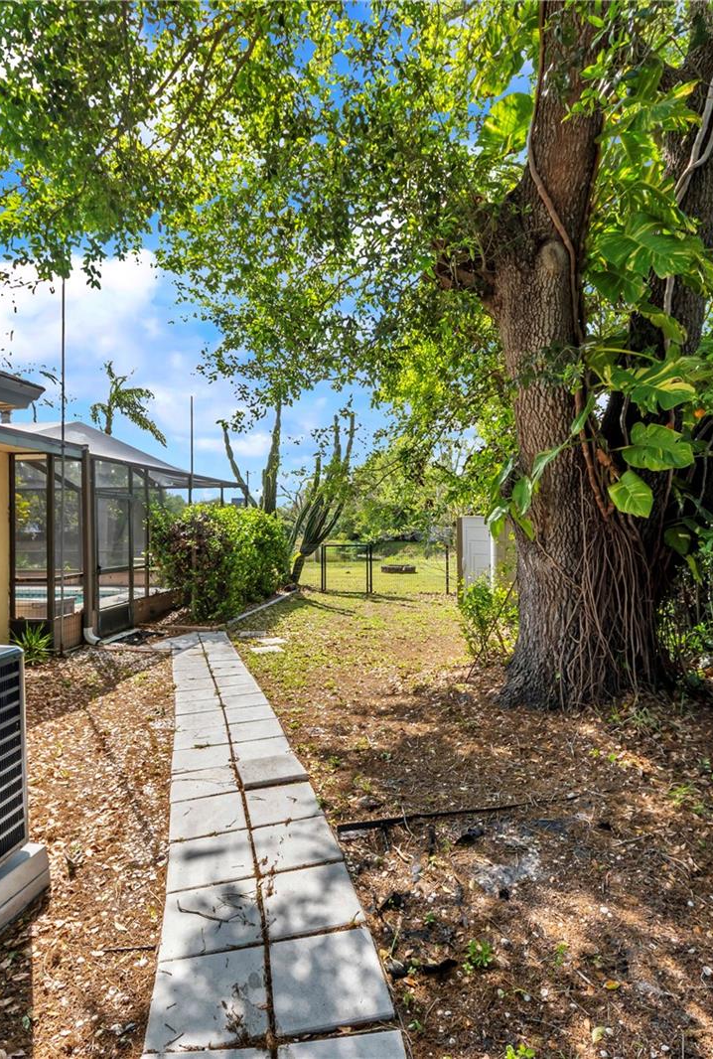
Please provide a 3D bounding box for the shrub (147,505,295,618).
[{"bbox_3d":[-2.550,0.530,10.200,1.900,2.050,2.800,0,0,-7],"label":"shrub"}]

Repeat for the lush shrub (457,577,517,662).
[{"bbox_3d":[1.600,1.060,6.300,0.850,1.030,0.800,0,0,0],"label":"lush shrub"}]

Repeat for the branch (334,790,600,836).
[{"bbox_3d":[0.640,1.550,2.960,1.520,0.050,0.080,0,0,-15],"label":"branch"}]

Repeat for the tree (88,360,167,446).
[{"bbox_3d":[-7.800,-2.100,18.000,2.800,7.300,2.700,0,0,0],"label":"tree"}]

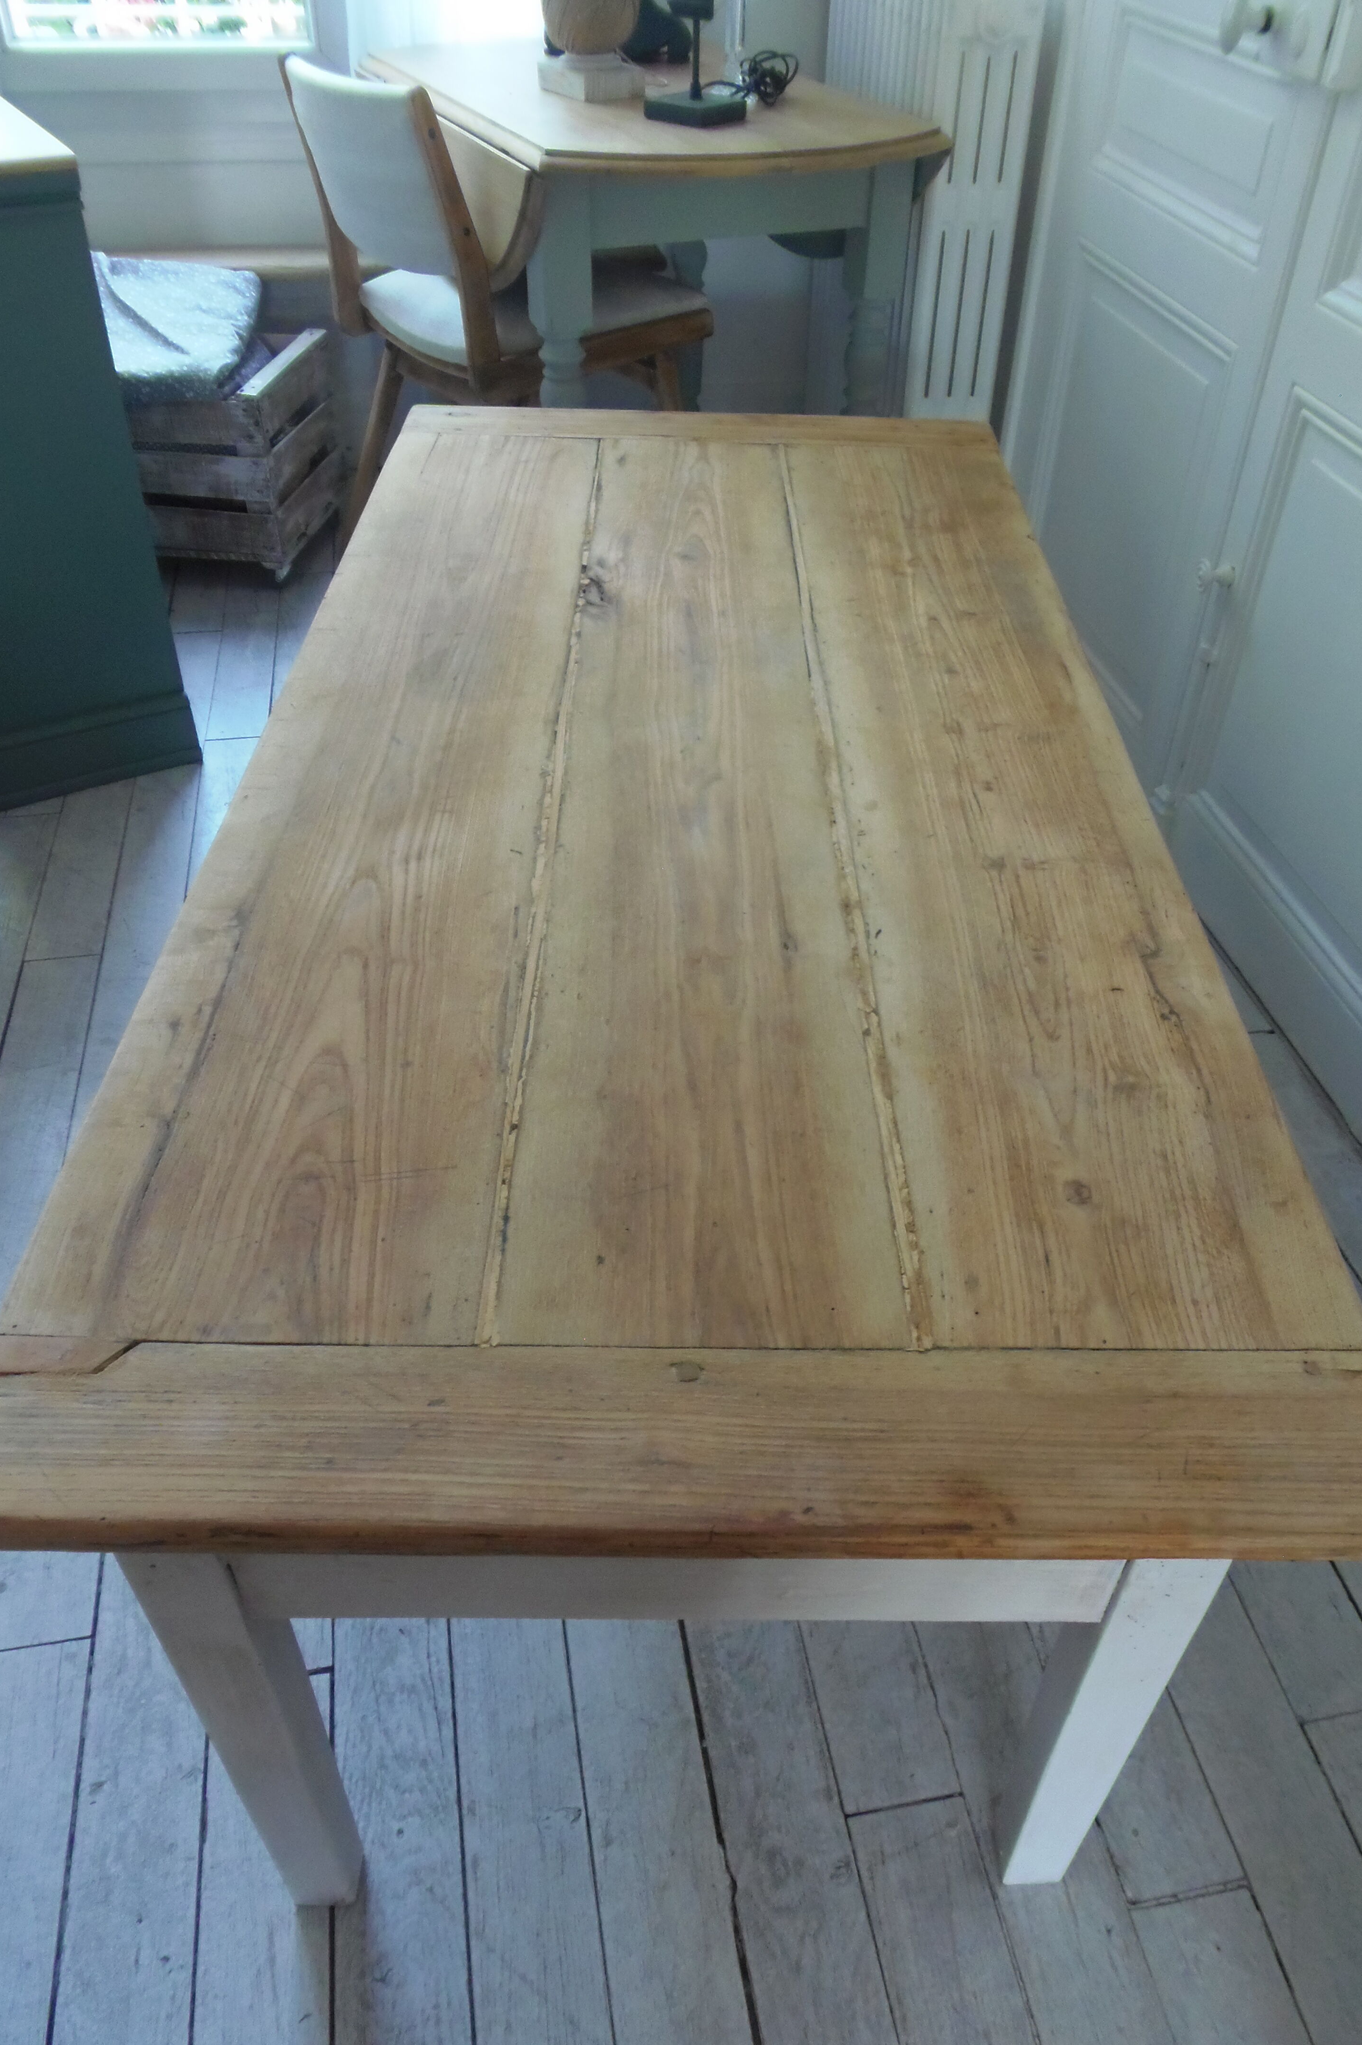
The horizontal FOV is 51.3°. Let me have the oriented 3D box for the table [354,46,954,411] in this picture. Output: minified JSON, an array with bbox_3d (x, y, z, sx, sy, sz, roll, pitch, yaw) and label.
[{"bbox_3d":[-0.074,-1.366,2.743,0.660,0.750,1.200,-13,43,-14],"label":"table"}]

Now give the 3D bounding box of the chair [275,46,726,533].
[{"bbox_3d":[-0.317,-1.240,2.546,0.540,0.815,0.450,-30,50,-29],"label":"chair"}]

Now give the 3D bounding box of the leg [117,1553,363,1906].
[{"bbox_3d":[-0.253,0.413,0.867,0.053,0.565,0.051,1,42,0],"label":"leg"}]

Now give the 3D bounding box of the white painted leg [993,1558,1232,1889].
[{"bbox_3d":[0.256,0.404,0.880,0.053,0.565,0.051,1,42,0],"label":"white painted leg"}]

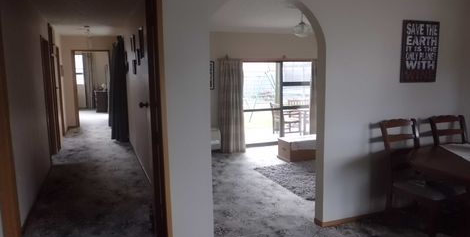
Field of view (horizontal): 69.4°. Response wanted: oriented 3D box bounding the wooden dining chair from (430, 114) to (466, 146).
[{"bbox_3d":[2.207,0.511,3.245,0.450,0.980,0.550,-4,8,-18],"label":"wooden dining chair"}]

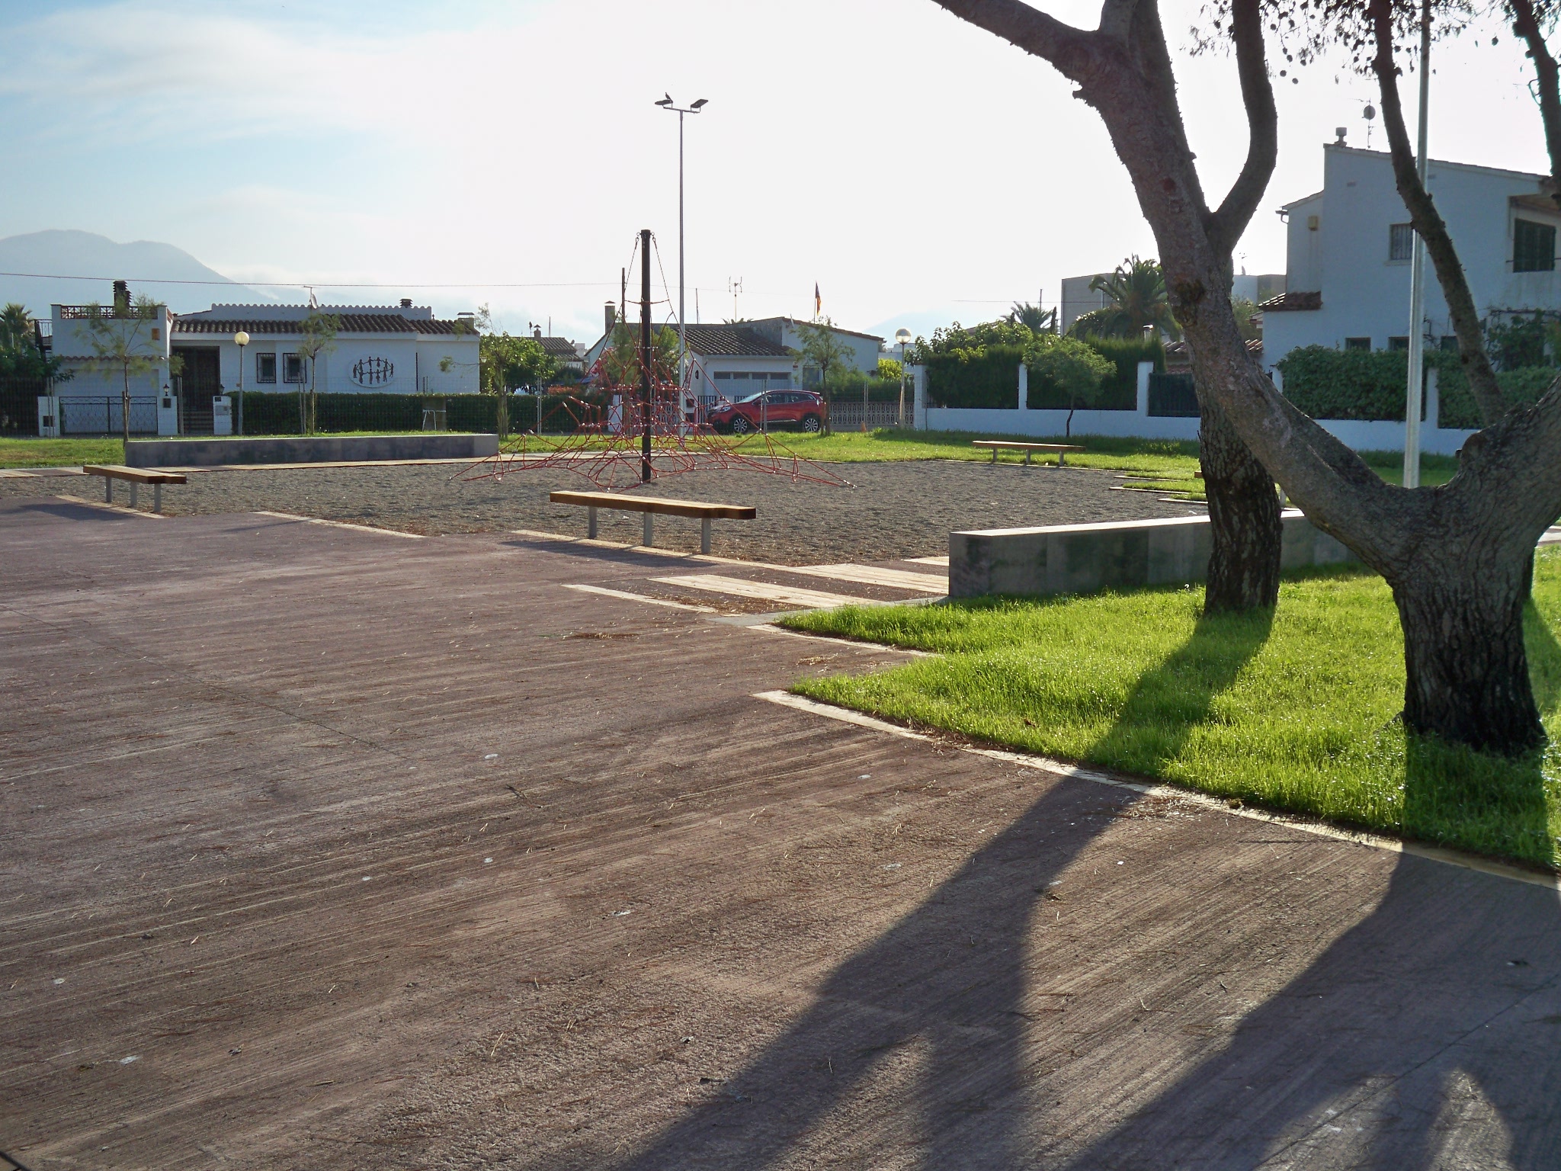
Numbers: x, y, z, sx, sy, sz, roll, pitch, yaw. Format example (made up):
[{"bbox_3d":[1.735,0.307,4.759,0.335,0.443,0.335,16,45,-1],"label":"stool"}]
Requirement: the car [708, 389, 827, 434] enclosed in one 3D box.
[{"bbox_3d":[-0.420,-6.251,57.064,4.450,1.600,1.840,-2,7,-18],"label":"car"}]

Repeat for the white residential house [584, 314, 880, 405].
[{"bbox_3d":[-2.400,-9.118,67.693,10.600,4.700,10.000,-2,7,-17],"label":"white residential house"}]

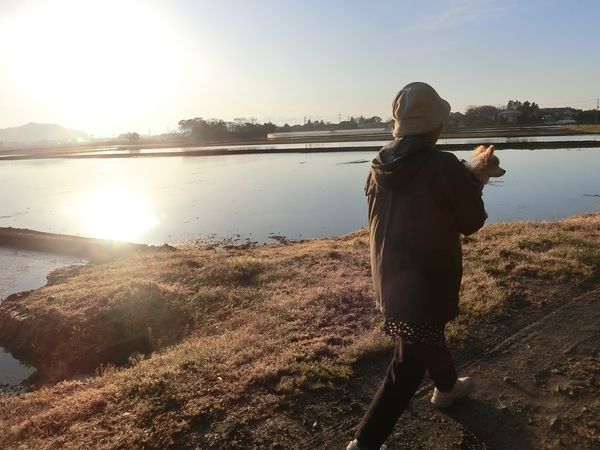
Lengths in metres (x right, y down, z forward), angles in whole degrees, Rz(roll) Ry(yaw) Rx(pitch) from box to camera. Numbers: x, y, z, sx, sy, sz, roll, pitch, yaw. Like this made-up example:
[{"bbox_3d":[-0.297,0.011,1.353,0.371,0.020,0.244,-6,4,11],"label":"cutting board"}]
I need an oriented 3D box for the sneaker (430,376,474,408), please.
[{"bbox_3d":[0.809,0.846,2.263,0.245,0.100,0.090,-10,15,-32],"label":"sneaker"}]

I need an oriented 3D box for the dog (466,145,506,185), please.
[{"bbox_3d":[0.768,-0.223,1.952,0.340,0.270,0.160,-7,13,-24],"label":"dog"}]

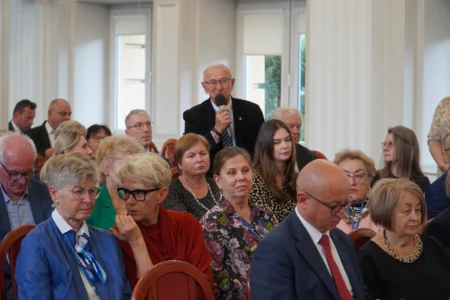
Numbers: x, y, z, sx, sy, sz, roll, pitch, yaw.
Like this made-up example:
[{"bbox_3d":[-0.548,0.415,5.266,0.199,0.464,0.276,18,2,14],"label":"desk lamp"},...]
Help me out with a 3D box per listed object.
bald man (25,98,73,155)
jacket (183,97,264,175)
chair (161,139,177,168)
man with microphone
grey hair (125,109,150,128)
[{"bbox_3d":[-1.233,0.262,8.284,0.780,1.330,0.540,4,5,40],"label":"bald man"},{"bbox_3d":[-0.014,0.039,6.677,0.530,0.760,0.320,1,4,-3],"label":"jacket"},{"bbox_3d":[-0.313,0.399,9.144,0.540,0.960,0.450,5,6,45],"label":"chair"},{"bbox_3d":[-0.033,0.303,6.711,0.540,1.680,0.360,1,4,-3],"label":"man with microphone"},{"bbox_3d":[-0.572,-0.201,6.900,0.165,0.140,0.190,-3,5,-40],"label":"grey hair"}]

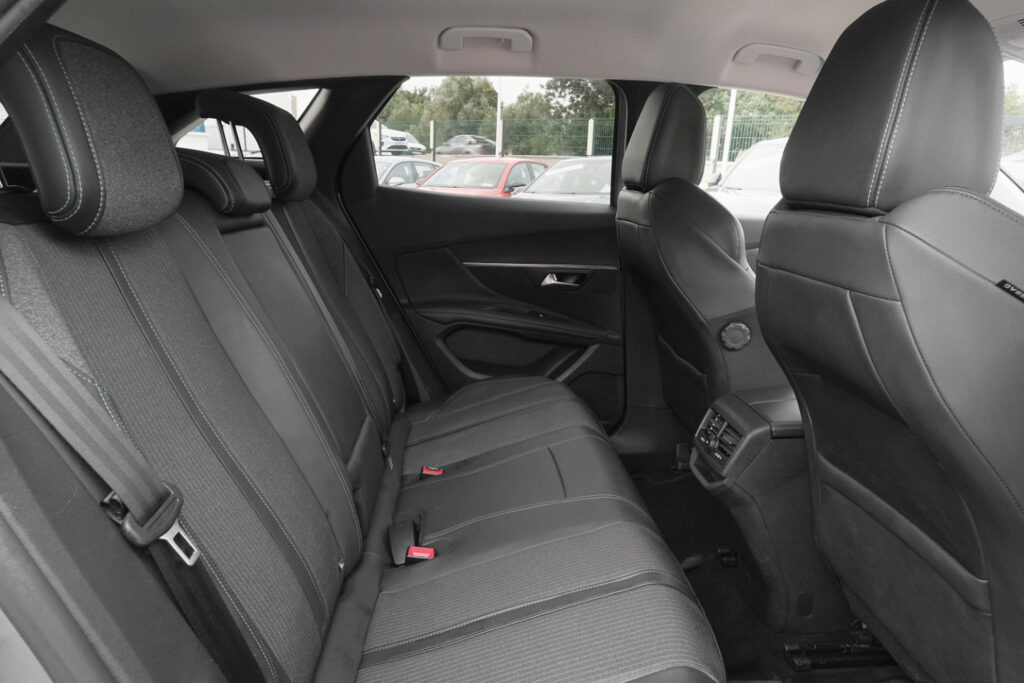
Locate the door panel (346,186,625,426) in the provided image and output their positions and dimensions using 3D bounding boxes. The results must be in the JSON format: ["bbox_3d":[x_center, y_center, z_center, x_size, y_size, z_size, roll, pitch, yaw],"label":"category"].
[{"bbox_3d":[-0.068,-0.058,1.833,0.770,0.694,0.117,1,14,-4],"label":"door panel"}]

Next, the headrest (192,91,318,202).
[{"bbox_3d":[-0.518,-0.401,1.355,0.153,0.209,0.260,1,14,-4],"label":"headrest"}]

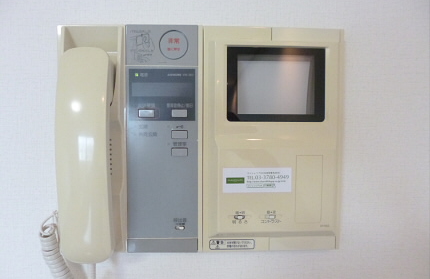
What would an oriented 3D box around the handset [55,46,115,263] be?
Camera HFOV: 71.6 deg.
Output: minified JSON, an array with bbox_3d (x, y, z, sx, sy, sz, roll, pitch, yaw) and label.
[{"bbox_3d":[-0.120,0.015,0.291,0.048,0.203,0.047,0,2,-2],"label":"handset"}]

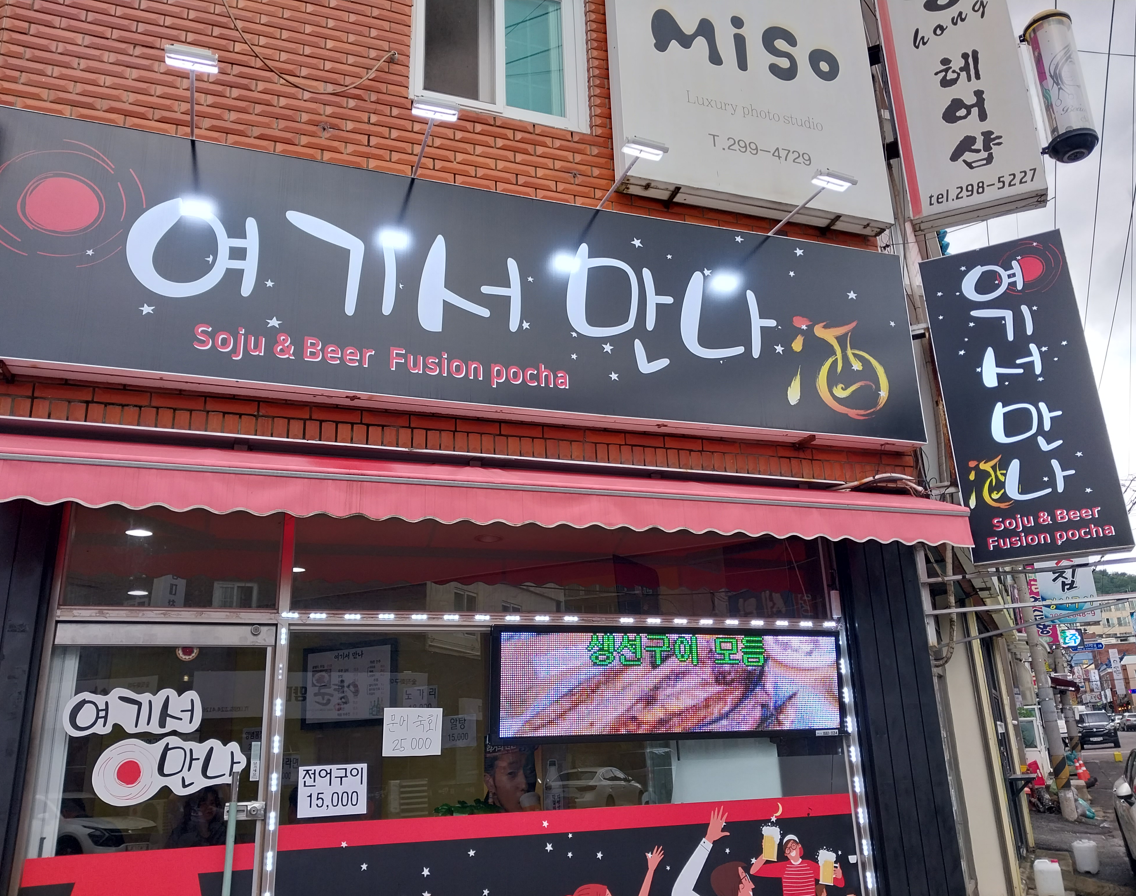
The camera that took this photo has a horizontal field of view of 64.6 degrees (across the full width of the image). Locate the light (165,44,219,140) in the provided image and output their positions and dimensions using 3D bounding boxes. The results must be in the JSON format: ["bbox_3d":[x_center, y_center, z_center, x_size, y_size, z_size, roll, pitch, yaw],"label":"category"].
[{"bbox_3d":[-1.674,-1.547,4.013,0.210,0.100,0.645,4,-18,-19],"label":"light"}]

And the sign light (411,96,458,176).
[{"bbox_3d":[-0.705,-1.472,4.354,0.210,0.100,0.645,4,-18,-19],"label":"sign light"}]

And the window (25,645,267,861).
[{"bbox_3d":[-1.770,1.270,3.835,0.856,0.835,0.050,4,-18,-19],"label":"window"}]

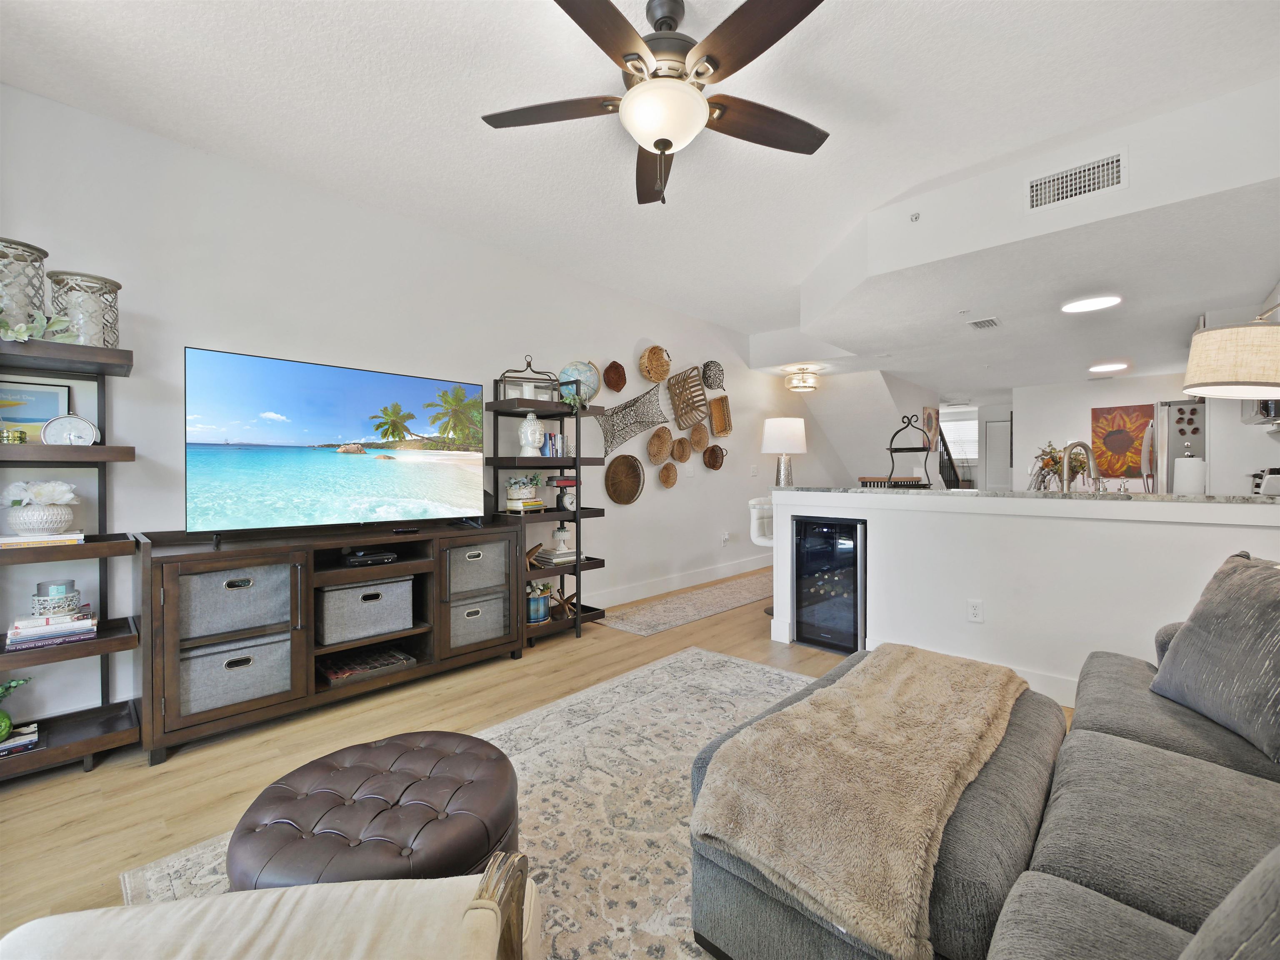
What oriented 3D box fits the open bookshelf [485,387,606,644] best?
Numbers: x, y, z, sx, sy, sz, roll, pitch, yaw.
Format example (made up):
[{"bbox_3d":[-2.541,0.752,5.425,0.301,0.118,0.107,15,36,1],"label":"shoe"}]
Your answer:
[{"bbox_3d":[-0.643,0.204,3.671,0.452,1.774,0.741,1,1,45],"label":"open bookshelf"}]

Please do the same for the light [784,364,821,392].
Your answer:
[{"bbox_3d":[1.864,-1.149,5.950,0.410,0.300,0.410,1,1,45],"label":"light"}]

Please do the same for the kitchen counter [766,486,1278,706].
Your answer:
[{"bbox_3d":[2.049,0.573,2.983,2.450,1.051,0.750,1,1,43],"label":"kitchen counter"}]

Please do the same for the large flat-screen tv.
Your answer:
[{"bbox_3d":[-1.549,-0.184,2.860,1.450,0.846,0.080,-1,1,-44],"label":"large flat-screen tv"}]

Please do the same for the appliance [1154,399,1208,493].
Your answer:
[{"bbox_3d":[5.141,0.201,4.626,0.750,1.760,0.900,1,1,45],"label":"appliance"}]

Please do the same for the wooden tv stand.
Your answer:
[{"bbox_3d":[-1.477,0.666,2.754,0.469,0.870,1.723,1,1,45],"label":"wooden tv stand"}]

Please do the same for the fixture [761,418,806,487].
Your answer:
[{"bbox_3d":[1.068,-0.142,3.843,0.335,0.635,0.335,1,1,45],"label":"fixture"}]

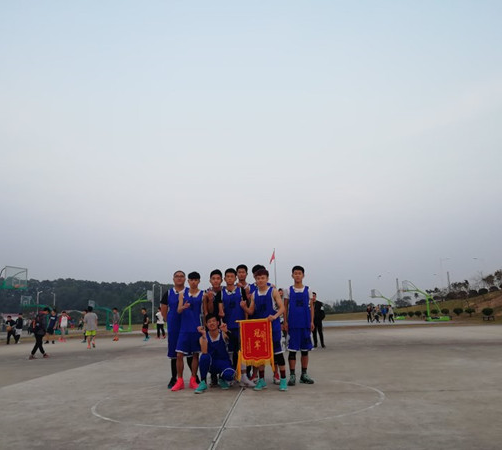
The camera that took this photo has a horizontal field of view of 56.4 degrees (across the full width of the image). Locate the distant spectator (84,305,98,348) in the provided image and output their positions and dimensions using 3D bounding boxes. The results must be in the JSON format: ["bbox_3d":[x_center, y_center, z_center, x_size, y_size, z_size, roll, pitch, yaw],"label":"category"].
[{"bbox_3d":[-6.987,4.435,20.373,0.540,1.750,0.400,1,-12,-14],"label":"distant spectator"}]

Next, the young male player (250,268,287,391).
[{"bbox_3d":[0.274,1.505,6.938,0.530,1.700,0.430,-5,-12,11],"label":"young male player"}]

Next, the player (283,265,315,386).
[{"bbox_3d":[0.752,1.509,7.225,0.470,1.765,0.340,-2,-11,1],"label":"player"}]

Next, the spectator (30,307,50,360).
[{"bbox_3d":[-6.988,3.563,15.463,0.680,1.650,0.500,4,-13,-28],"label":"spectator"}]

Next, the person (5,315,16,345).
[{"bbox_3d":[-14.784,6.447,28.768,0.540,1.700,0.420,-1,-12,-8],"label":"person"}]

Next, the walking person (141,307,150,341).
[{"bbox_3d":[-5.719,5.420,25.368,0.420,1.740,0.480,1,-12,-17],"label":"walking person"}]

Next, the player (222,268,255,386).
[{"bbox_3d":[-0.231,1.555,7.201,0.540,1.760,0.380,-2,-12,-2],"label":"player"}]

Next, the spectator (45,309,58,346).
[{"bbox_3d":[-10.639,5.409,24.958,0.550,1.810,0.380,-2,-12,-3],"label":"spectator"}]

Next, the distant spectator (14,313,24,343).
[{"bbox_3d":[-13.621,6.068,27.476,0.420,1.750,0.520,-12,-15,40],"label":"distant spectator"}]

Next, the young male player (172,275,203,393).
[{"bbox_3d":[-0.969,1.584,7.140,0.500,1.720,0.400,-1,-11,-6],"label":"young male player"}]

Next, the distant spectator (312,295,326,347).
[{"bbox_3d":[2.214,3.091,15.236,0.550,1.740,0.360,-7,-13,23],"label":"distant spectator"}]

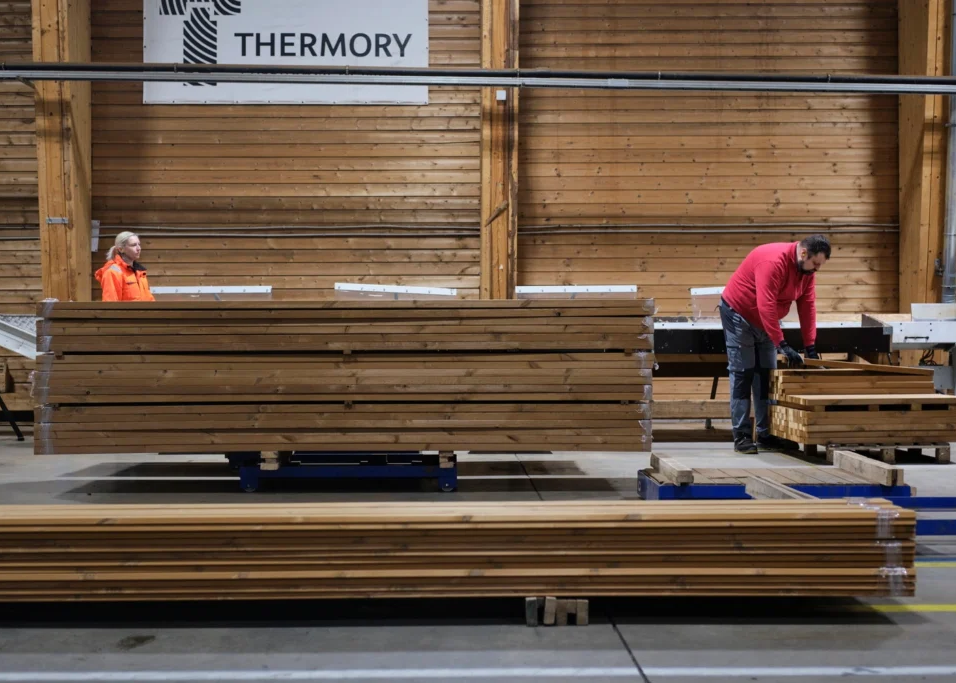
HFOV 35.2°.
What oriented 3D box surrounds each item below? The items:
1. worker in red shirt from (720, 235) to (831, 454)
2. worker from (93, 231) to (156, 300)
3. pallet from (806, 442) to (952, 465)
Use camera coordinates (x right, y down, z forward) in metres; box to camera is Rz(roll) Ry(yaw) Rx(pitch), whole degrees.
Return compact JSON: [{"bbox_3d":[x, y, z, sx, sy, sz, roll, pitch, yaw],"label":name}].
[{"bbox_3d":[1.995,0.011,10.200,0.720,1.490,0.550,1,2,28],"label":"worker in red shirt"},{"bbox_3d":[-2.798,-0.079,12.000,0.380,1.620,0.500,0,2,27],"label":"worker"},{"bbox_3d":[2.558,0.692,9.793,0.800,0.144,0.620,0,1,-5],"label":"pallet"}]

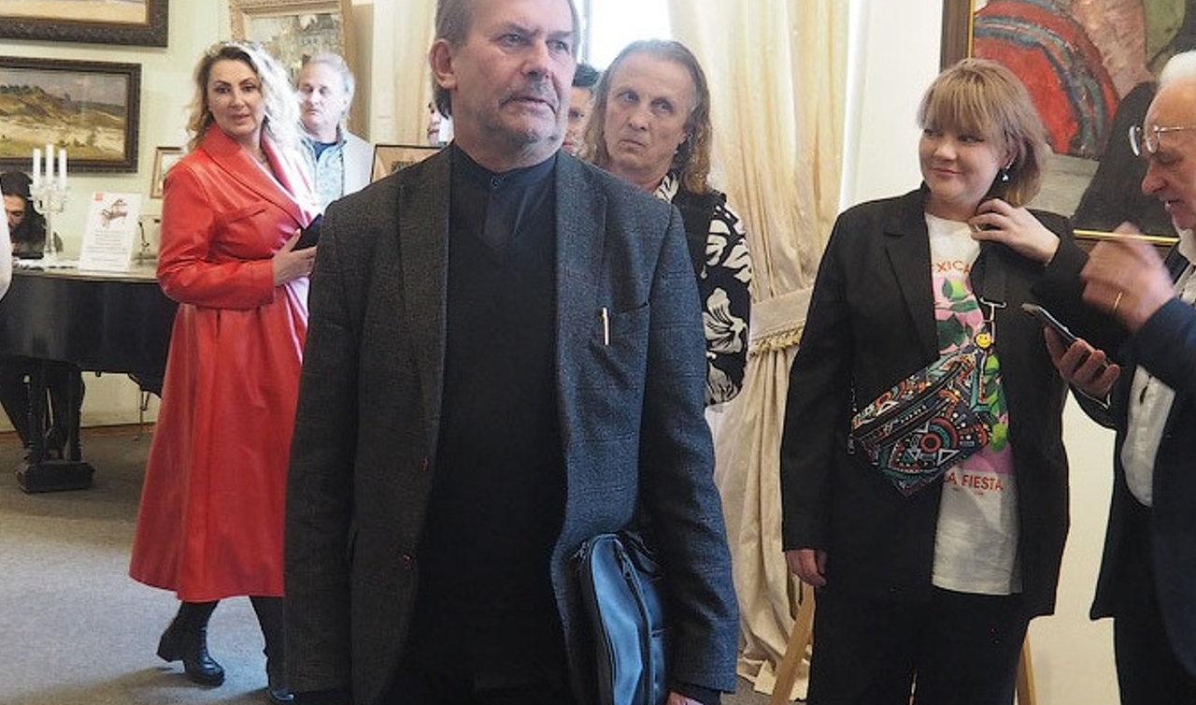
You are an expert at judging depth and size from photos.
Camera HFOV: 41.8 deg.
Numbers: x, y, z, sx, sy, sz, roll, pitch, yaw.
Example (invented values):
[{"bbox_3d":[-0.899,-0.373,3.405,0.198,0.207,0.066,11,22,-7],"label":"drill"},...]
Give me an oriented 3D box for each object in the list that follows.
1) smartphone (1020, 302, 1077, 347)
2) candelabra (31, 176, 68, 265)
[{"bbox_3d":[0.652,-0.020,2.170,0.150,0.009,0.073,41,-1,0],"label":"smartphone"},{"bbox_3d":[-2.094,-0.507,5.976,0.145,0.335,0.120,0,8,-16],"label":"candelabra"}]

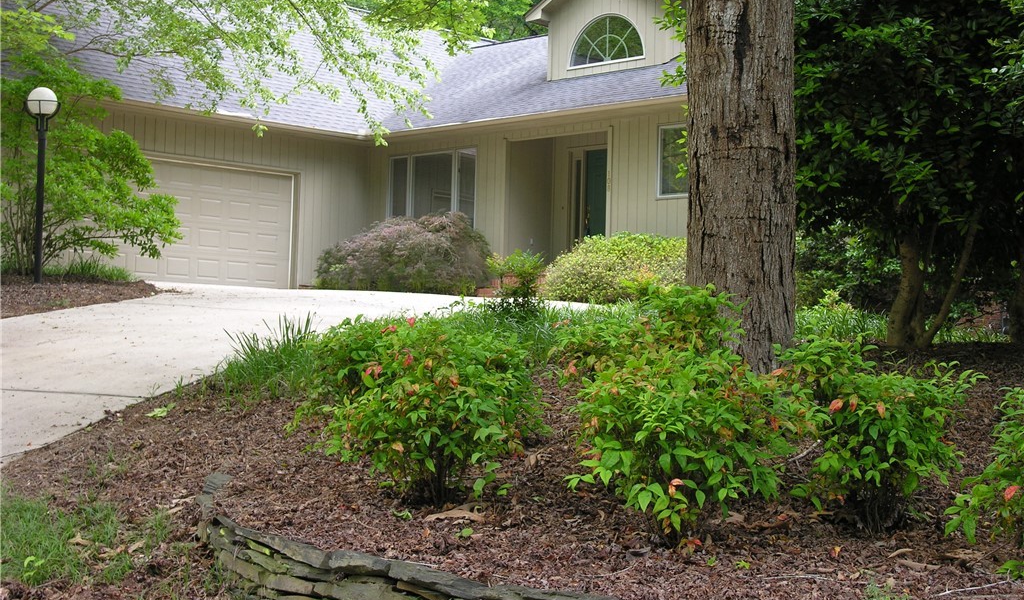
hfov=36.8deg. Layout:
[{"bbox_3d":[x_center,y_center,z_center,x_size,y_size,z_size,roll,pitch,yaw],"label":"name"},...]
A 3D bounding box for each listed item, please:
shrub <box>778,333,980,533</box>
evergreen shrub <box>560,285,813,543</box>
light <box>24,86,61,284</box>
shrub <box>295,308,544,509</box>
[{"bbox_3d":[1.237,0.457,5.150,0.660,0.640,0.620,2,-2,0],"label":"shrub"},{"bbox_3d":[0.576,0.382,5.050,0.800,0.780,0.760,2,-2,0],"label":"evergreen shrub"},{"bbox_3d":[-5.061,-1.228,16.500,0.385,2.110,0.385,2,-2,0],"label":"light"},{"bbox_3d":[-0.347,0.395,5.650,0.860,0.700,0.780,2,-2,0],"label":"shrub"}]

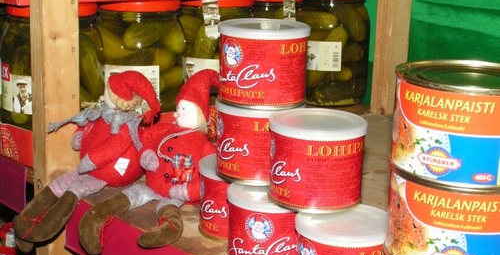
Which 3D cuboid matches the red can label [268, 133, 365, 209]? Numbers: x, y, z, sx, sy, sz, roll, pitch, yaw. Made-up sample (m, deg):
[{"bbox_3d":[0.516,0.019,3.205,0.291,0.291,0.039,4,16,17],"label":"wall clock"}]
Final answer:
[{"bbox_3d":[0.052,0.027,0.671,0.073,0.054,0.073,2,13,0],"label":"red can label"}]

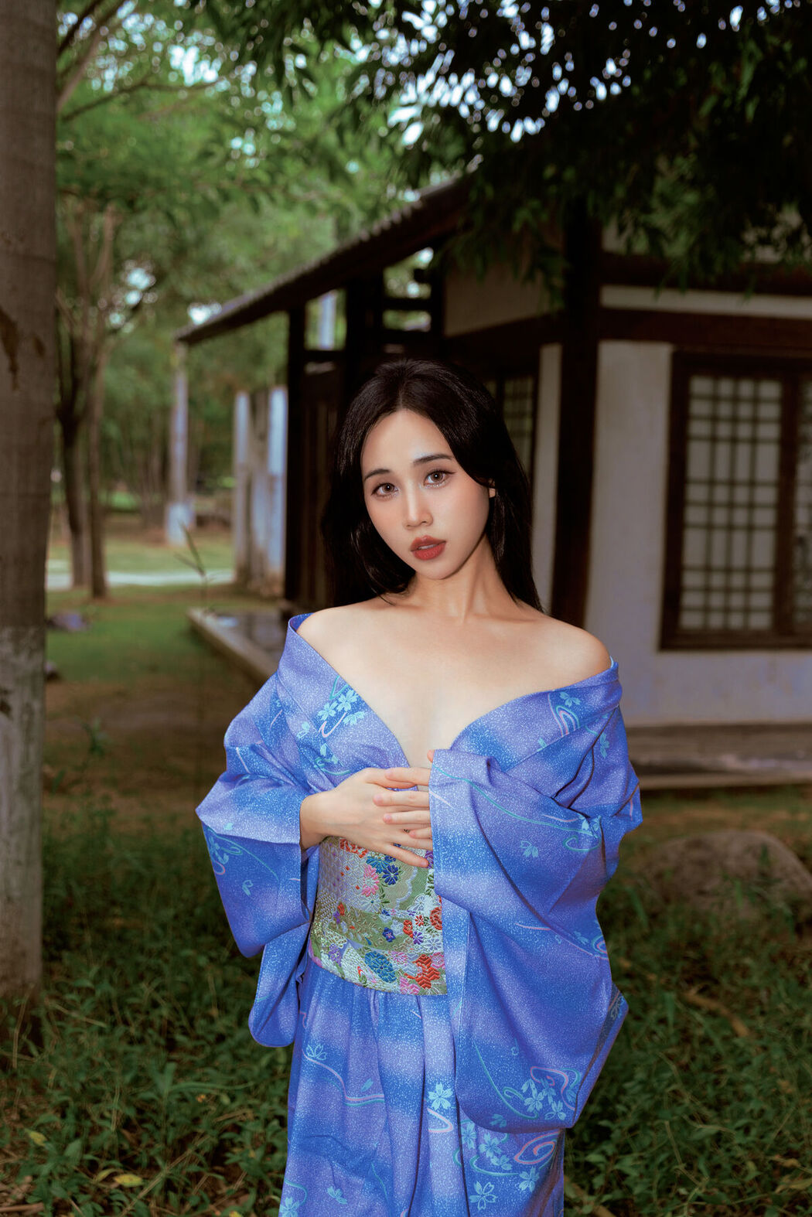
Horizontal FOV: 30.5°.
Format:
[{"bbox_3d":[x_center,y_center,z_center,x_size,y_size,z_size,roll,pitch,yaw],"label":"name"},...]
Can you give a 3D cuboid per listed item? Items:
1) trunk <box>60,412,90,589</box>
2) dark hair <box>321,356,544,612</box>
[{"bbox_3d":[-3.470,-1.147,15.600,0.290,1.850,0.280,0,6,-9],"label":"trunk"},{"bbox_3d":[0.030,-0.144,1.750,0.260,0.310,0.240,-3,6,16],"label":"dark hair"}]

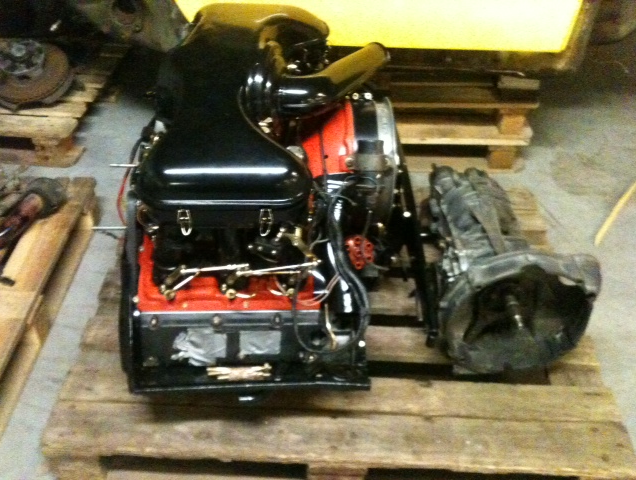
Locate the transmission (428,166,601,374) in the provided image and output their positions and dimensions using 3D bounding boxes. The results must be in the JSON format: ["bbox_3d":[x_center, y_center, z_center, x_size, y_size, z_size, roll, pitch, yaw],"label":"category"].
[{"bbox_3d":[0.415,-0.002,1.565,0.335,0.340,0.550,3,41,-1],"label":"transmission"}]

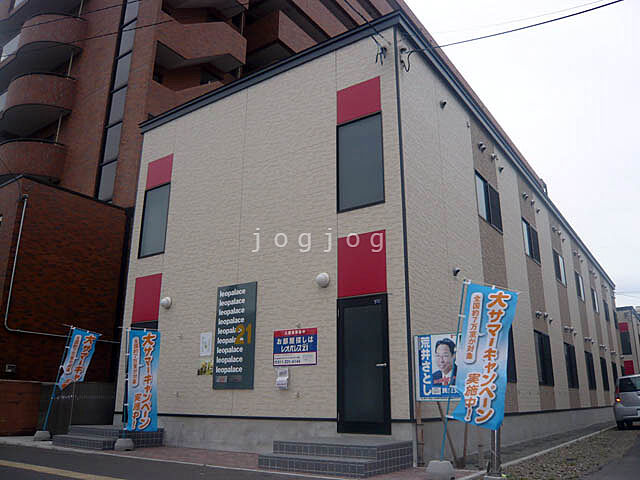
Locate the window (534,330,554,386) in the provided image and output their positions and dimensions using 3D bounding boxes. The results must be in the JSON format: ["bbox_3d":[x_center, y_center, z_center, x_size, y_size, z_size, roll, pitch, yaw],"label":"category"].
[{"bbox_3d":[6.071,3.226,13.985,0.100,1.402,1.680,-11,-20,34],"label":"window"}]

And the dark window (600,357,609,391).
[{"bbox_3d":[12.141,5.729,22.047,0.090,1.337,1.579,-11,-20,34],"label":"dark window"}]

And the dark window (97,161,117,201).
[{"bbox_3d":[-7.229,-1.962,17.562,0.966,1.436,0.100,-11,-20,34],"label":"dark window"}]

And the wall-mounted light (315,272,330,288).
[{"bbox_3d":[0.041,0.655,8.377,0.230,0.240,0.150,-11,-20,34],"label":"wall-mounted light"}]

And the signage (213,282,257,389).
[{"bbox_3d":[-1.573,1.747,9.459,1.027,1.894,0.060,-11,-20,34],"label":"signage"}]

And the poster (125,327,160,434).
[{"bbox_3d":[-3.241,2.573,9.550,0.580,1.800,0.050,5,-17,-28],"label":"poster"}]

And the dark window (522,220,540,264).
[{"bbox_3d":[6.052,0.067,14.765,0.100,1.031,1.698,-11,-20,34],"label":"dark window"}]

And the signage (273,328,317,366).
[{"bbox_3d":[-0.411,1.739,8.369,0.885,0.560,0.030,-11,-20,34],"label":"signage"}]

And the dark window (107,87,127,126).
[{"bbox_3d":[-7.228,-4.728,18.401,0.995,1.388,0.100,-11,-20,34],"label":"dark window"}]

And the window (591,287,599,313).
[{"bbox_3d":[12.338,2.725,23.218,0.090,0.981,1.512,-11,-20,34],"label":"window"}]

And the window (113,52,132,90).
[{"bbox_3d":[-7.178,-6.118,18.854,0.874,1.420,0.100,-11,-20,34],"label":"window"}]

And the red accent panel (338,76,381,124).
[{"bbox_3d":[0.664,-2.379,8.893,0.870,0.681,0.050,-11,-20,34],"label":"red accent panel"}]

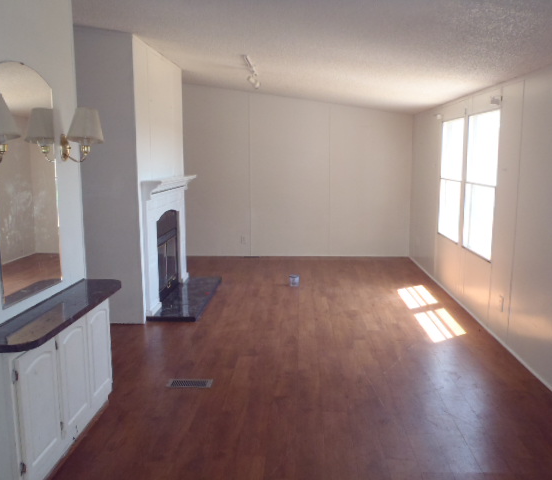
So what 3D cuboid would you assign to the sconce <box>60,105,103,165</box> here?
[{"bbox_3d":[-1.172,-0.637,3.158,0.246,0.326,0.232,0,9,3],"label":"sconce"}]

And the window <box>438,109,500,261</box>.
[{"bbox_3d":[1.946,-0.592,5.345,0.065,1.327,1.814,0,9,3],"label":"window"}]

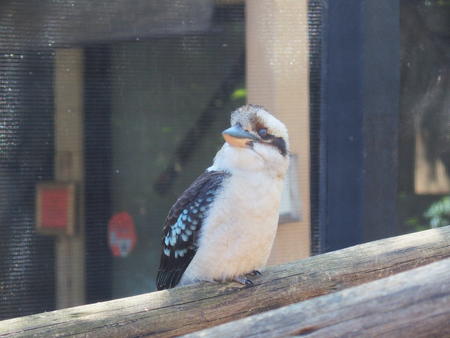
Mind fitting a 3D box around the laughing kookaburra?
[{"bbox_3d":[-0.006,0.051,2.780,0.135,0.305,0.210,-2,3,-42],"label":"laughing kookaburra"}]

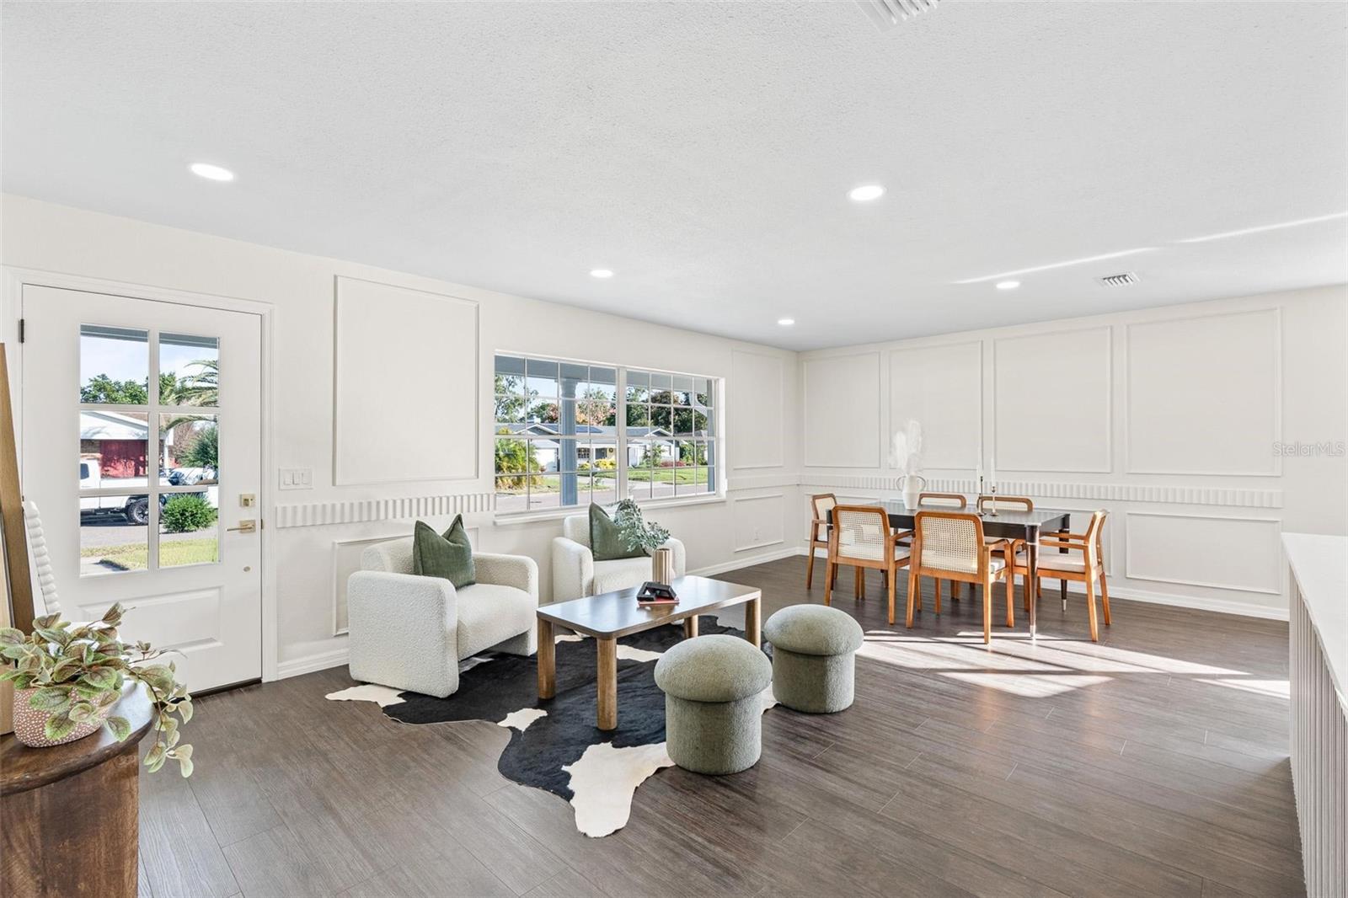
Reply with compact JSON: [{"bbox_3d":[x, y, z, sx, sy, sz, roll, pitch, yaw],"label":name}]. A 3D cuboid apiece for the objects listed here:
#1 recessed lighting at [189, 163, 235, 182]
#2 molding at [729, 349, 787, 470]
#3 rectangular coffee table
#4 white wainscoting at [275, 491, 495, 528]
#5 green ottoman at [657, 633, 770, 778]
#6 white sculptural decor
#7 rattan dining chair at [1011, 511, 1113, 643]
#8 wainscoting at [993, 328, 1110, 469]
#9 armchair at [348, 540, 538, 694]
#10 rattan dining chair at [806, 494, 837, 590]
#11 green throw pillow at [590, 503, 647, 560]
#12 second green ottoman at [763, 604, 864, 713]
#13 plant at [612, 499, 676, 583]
[{"bbox_3d":[-1.922,-1.142,2.499,0.160,0.025,0.160,0,0,44],"label":"recessed lighting"},{"bbox_3d":[0.962,-0.421,6.697,0.025,1.280,0.950,0,0,44],"label":"molding"},{"bbox_3d":[-0.100,1.081,3.389,0.620,0.440,1.200,0,0,44],"label":"rectangular coffee table"},{"bbox_3d":[-1.762,0.388,3.860,0.020,0.122,1.355,0,0,44],"label":"white wainscoting"},{"bbox_3d":[0.171,1.064,2.594,0.510,0.480,0.510,0,0,0],"label":"green ottoman"},{"bbox_3d":[2.021,0.137,5.178,0.290,0.790,0.200,0,0,10],"label":"white sculptural decor"},{"bbox_3d":[2.833,0.869,4.406,0.570,0.850,0.570,0,0,44],"label":"rattan dining chair"},{"bbox_3d":[3.440,-0.425,5.487,0.940,1.280,0.025,0,0,44],"label":"wainscoting"},{"bbox_3d":[-1.370,0.928,3.618,0.760,0.755,0.760,0,0,25],"label":"armchair"},{"bbox_3d":[1.622,0.867,5.549,0.570,0.855,0.570,0,0,44],"label":"rattan dining chair"},{"bbox_3d":[-0.414,0.637,4.739,0.470,0.460,0.160,0,-13,-21],"label":"green throw pillow"},{"bbox_3d":[0.732,1.062,3.143,0.505,0.475,0.505,0,0,-1],"label":"second green ottoman"},{"bbox_3d":[-0.198,0.585,3.761,0.400,0.549,0.320,0,0,0],"label":"plant"}]

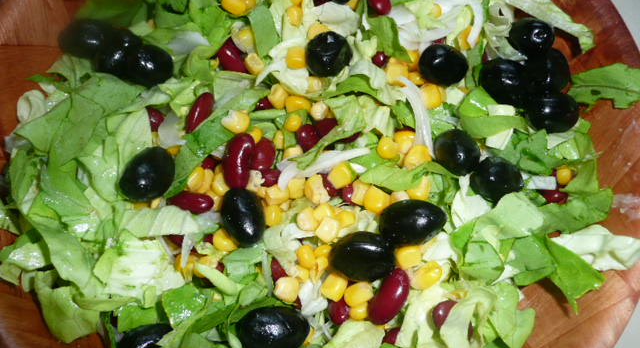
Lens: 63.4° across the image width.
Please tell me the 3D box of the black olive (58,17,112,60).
[{"bbox_3d":[-0.099,-0.057,0.219,0.024,0.017,0.017,5,72,1],"label":"black olive"}]

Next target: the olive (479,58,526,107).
[{"bbox_3d":[0.075,-0.038,0.214,0.022,0.018,0.018,47,111,6],"label":"olive"}]

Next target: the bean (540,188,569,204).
[{"bbox_3d":[0.091,0.008,0.202,0.018,0.009,0.009,14,72,3],"label":"bean"}]

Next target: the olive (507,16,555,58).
[{"bbox_3d":[0.091,-0.059,0.223,0.018,0.023,0.018,2,99,0],"label":"olive"}]

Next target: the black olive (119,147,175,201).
[{"bbox_3d":[-0.066,0.000,0.197,0.018,0.018,0.023,42,76,12],"label":"black olive"}]

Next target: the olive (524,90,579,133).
[{"bbox_3d":[0.094,-0.025,0.210,0.022,0.017,0.017,6,99,23],"label":"olive"}]

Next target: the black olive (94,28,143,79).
[{"bbox_3d":[-0.084,-0.050,0.216,0.017,0.017,0.024,36,75,11],"label":"black olive"}]

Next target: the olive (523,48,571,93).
[{"bbox_3d":[0.095,-0.043,0.216,0.018,0.018,0.022,-23,40,-8],"label":"olive"}]

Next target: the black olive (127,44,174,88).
[{"bbox_3d":[-0.071,-0.045,0.217,0.022,0.018,0.018,17,71,20],"label":"black olive"}]

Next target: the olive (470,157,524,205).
[{"bbox_3d":[0.069,0.003,0.204,0.018,0.018,0.022,-42,41,-14],"label":"olive"}]

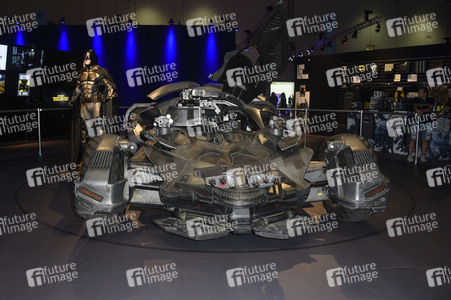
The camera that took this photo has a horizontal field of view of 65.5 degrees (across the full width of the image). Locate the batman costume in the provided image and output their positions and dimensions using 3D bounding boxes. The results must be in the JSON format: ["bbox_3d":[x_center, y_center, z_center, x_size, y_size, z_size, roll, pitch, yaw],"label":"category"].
[{"bbox_3d":[-2.277,-0.610,6.137,0.830,2.100,0.580,2,9,5],"label":"batman costume"}]

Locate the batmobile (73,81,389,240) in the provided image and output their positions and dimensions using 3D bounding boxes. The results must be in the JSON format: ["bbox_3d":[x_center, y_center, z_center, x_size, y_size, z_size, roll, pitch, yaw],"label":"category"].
[{"bbox_3d":[-0.177,-0.340,6.257,3.250,1.720,6.000,0,9,-7],"label":"batmobile"}]

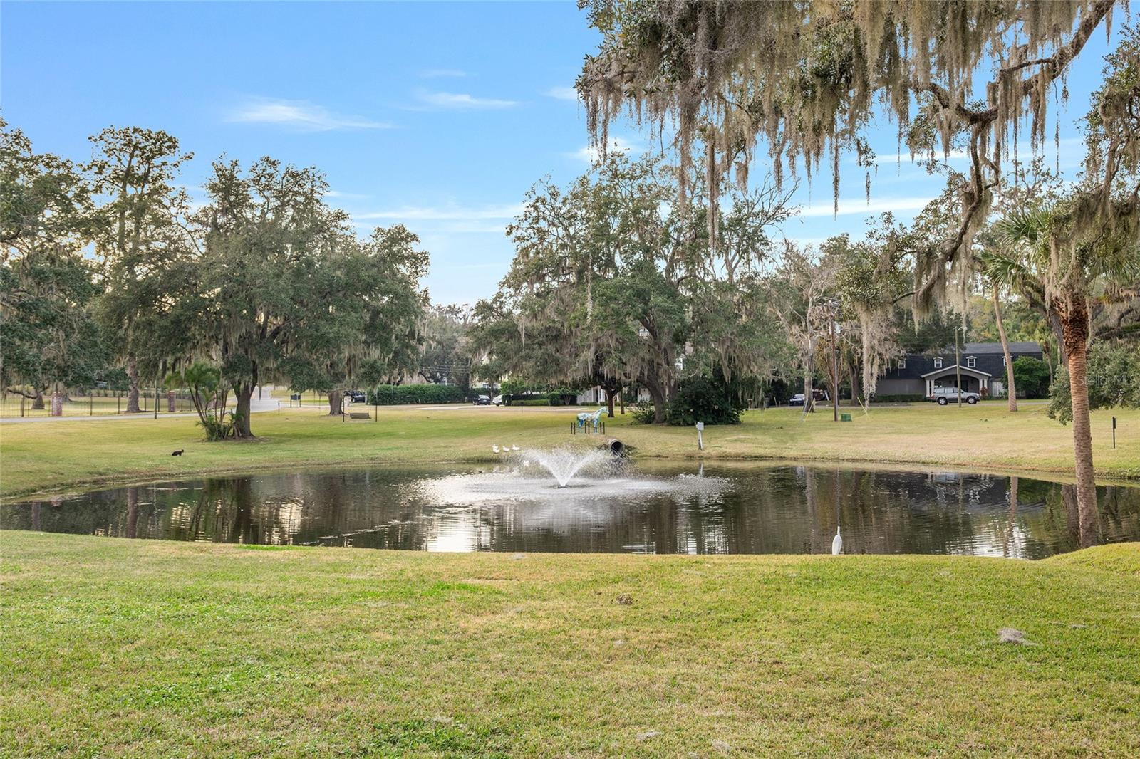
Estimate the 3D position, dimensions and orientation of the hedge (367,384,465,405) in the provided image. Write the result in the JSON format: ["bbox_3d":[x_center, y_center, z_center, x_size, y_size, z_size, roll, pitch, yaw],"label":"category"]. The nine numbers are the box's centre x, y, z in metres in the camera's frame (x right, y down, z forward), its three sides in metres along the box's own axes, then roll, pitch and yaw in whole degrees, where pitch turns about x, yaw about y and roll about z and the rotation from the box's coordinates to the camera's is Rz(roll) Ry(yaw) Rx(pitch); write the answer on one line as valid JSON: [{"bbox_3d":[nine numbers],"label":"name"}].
[{"bbox_3d":[-23.157,2.281,167.000,15.000,2.950,1.800,-1,0,-30],"label":"hedge"}]

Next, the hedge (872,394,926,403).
[{"bbox_3d":[35.989,2.061,121.000,5.900,0.920,1.100,-1,0,12],"label":"hedge"}]

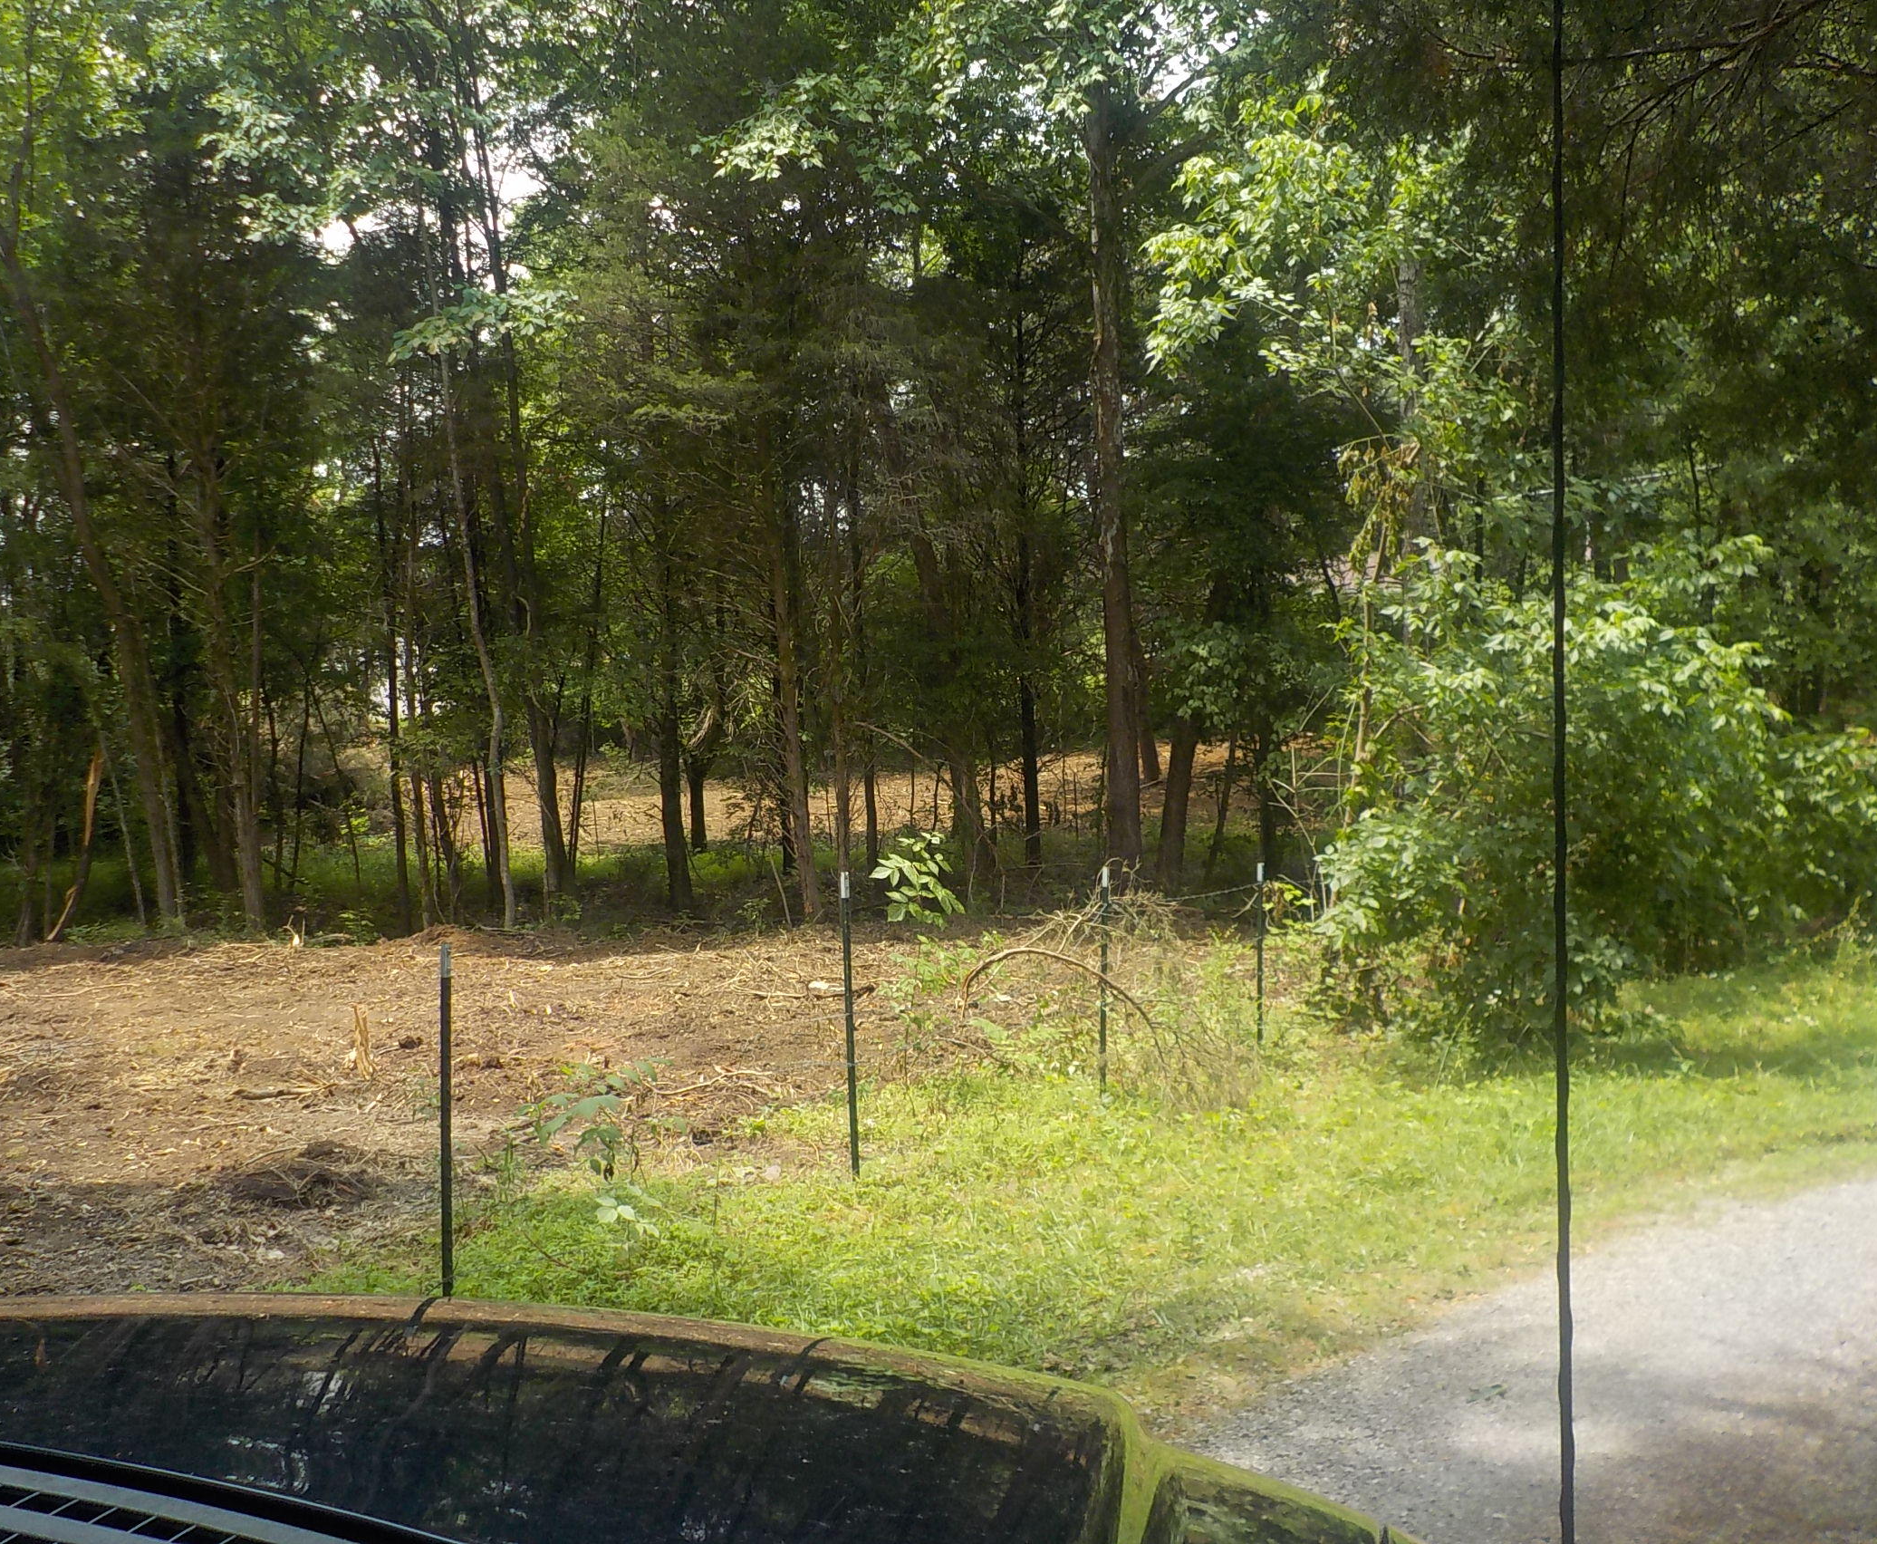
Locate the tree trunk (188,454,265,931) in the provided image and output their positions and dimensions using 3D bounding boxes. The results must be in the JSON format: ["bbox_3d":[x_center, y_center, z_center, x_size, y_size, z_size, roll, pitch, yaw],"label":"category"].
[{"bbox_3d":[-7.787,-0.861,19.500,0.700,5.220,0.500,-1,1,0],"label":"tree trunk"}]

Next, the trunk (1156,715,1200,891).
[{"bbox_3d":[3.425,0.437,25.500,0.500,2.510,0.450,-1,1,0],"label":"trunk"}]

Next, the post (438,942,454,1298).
[{"bbox_3d":[-1.736,1.280,6.300,0.040,1.340,0.040,-1,-1,29],"label":"post"}]

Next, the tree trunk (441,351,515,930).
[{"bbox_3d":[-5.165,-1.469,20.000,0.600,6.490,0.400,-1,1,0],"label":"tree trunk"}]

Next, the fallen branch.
[{"bbox_3d":[0.700,1.292,10.500,1.200,0.530,0.450,-1,1,0],"label":"fallen branch"}]

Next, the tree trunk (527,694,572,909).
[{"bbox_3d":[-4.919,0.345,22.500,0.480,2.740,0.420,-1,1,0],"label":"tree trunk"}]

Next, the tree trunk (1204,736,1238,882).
[{"bbox_3d":[3.876,0.508,24.500,0.160,2.033,0.160,9,-1,0],"label":"tree trunk"}]

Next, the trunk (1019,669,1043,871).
[{"bbox_3d":[1.336,-0.012,26.000,0.210,2.862,0.210,-2,-1,0],"label":"trunk"}]

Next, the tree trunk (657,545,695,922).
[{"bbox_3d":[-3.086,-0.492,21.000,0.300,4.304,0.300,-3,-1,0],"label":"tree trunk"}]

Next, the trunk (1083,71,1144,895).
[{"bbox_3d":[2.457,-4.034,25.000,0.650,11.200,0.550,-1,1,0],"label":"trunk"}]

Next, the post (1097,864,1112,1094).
[{"bbox_3d":[0.956,1.208,10.300,0.040,1.330,0.040,0,-1,29],"label":"post"}]

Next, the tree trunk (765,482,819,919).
[{"bbox_3d":[-1.663,-0.822,20.500,0.280,5.042,0.280,-4,-1,0],"label":"tree trunk"}]

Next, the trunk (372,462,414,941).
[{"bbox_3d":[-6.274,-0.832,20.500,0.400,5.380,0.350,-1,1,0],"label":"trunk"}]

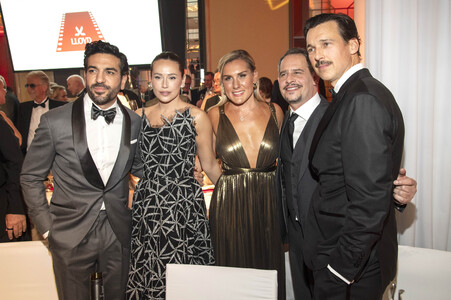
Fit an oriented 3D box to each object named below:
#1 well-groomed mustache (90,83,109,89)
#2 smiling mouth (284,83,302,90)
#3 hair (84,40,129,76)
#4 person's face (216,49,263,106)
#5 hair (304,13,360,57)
[{"bbox_3d":[-0.473,-0.242,1.320,0.070,0.025,0.028,2,12,-6],"label":"well-groomed mustache"},{"bbox_3d":[0.277,-0.258,1.430,0.070,0.030,0.027,-3,9,28],"label":"smiling mouth"},{"bbox_3d":[-0.480,-0.363,1.420,0.180,0.170,0.210,2,12,-6],"label":"hair"},{"bbox_3d":[0.059,-0.308,1.490,0.190,0.235,0.215,-7,12,12],"label":"person's face"},{"bbox_3d":[0.425,-0.447,1.380,0.170,0.175,0.215,1,17,44],"label":"hair"}]

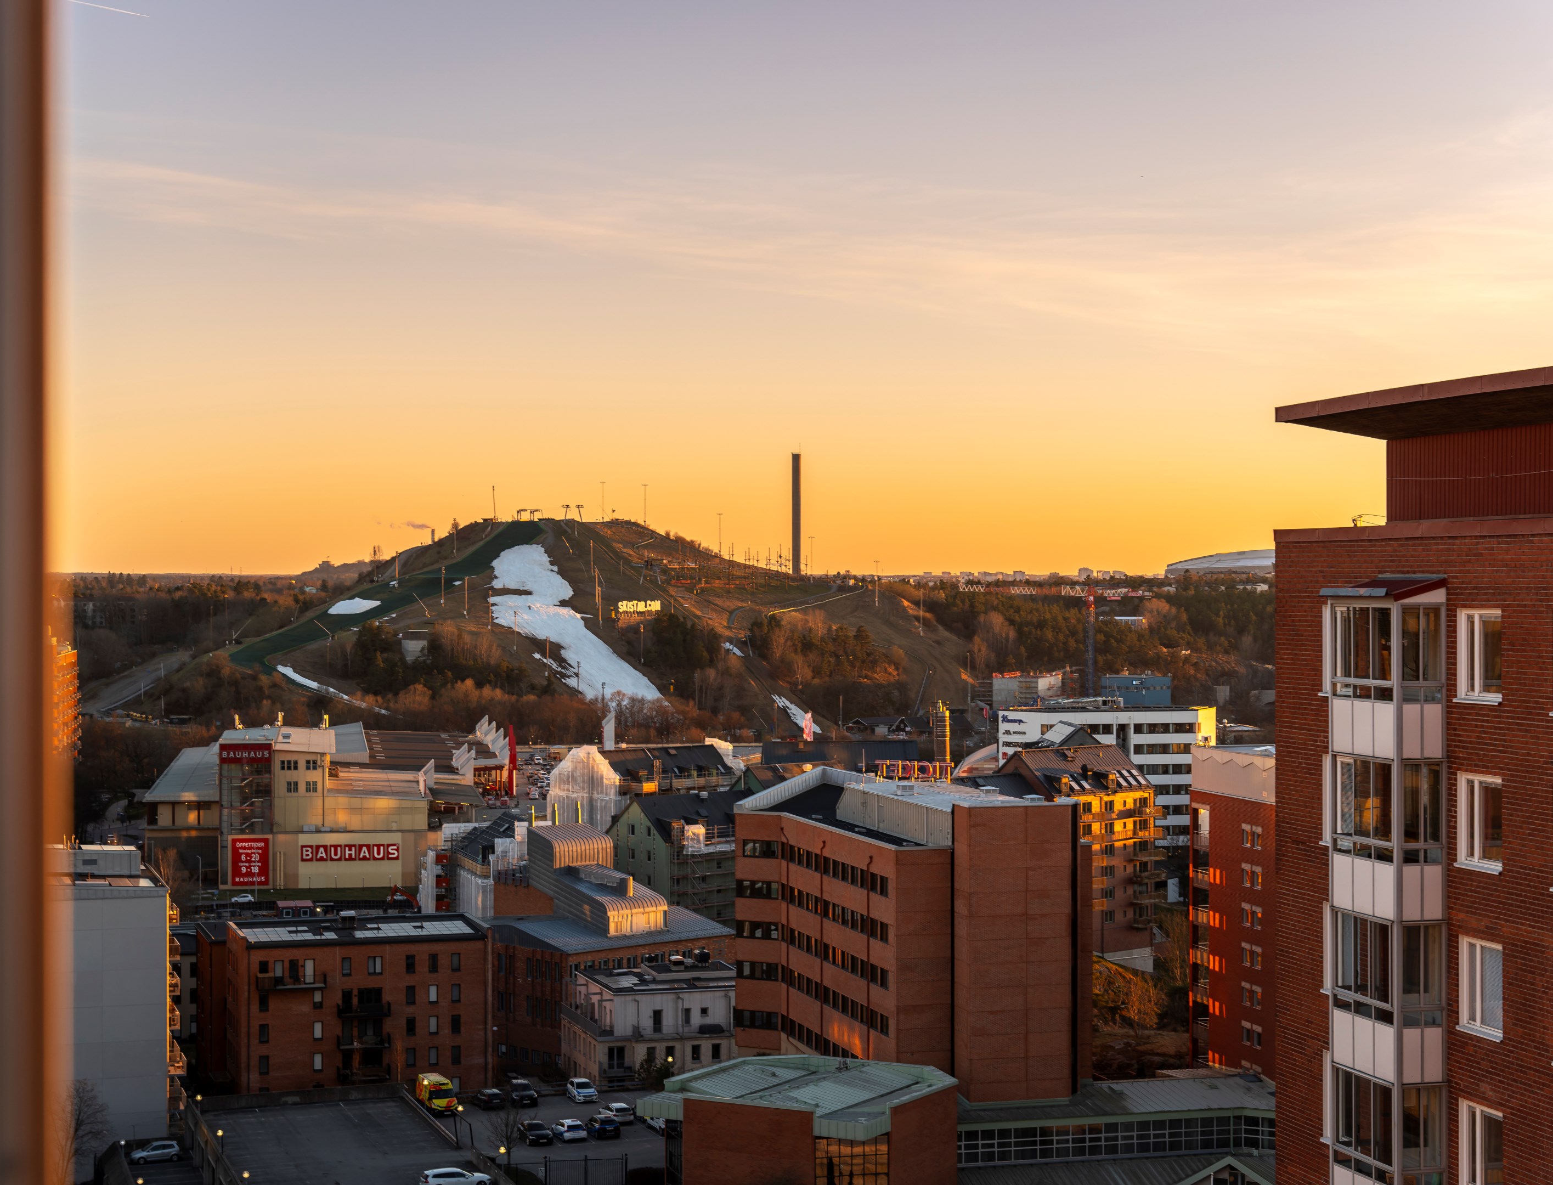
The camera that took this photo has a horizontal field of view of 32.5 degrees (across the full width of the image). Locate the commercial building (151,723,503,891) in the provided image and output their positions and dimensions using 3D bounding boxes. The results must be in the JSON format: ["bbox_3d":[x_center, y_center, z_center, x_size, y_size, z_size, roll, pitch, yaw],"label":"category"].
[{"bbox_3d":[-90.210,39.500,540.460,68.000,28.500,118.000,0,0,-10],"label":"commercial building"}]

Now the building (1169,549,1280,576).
[{"bbox_3d":[502.000,-20.800,2680.000,215.000,44.000,215.000,0,0,11],"label":"building"}]

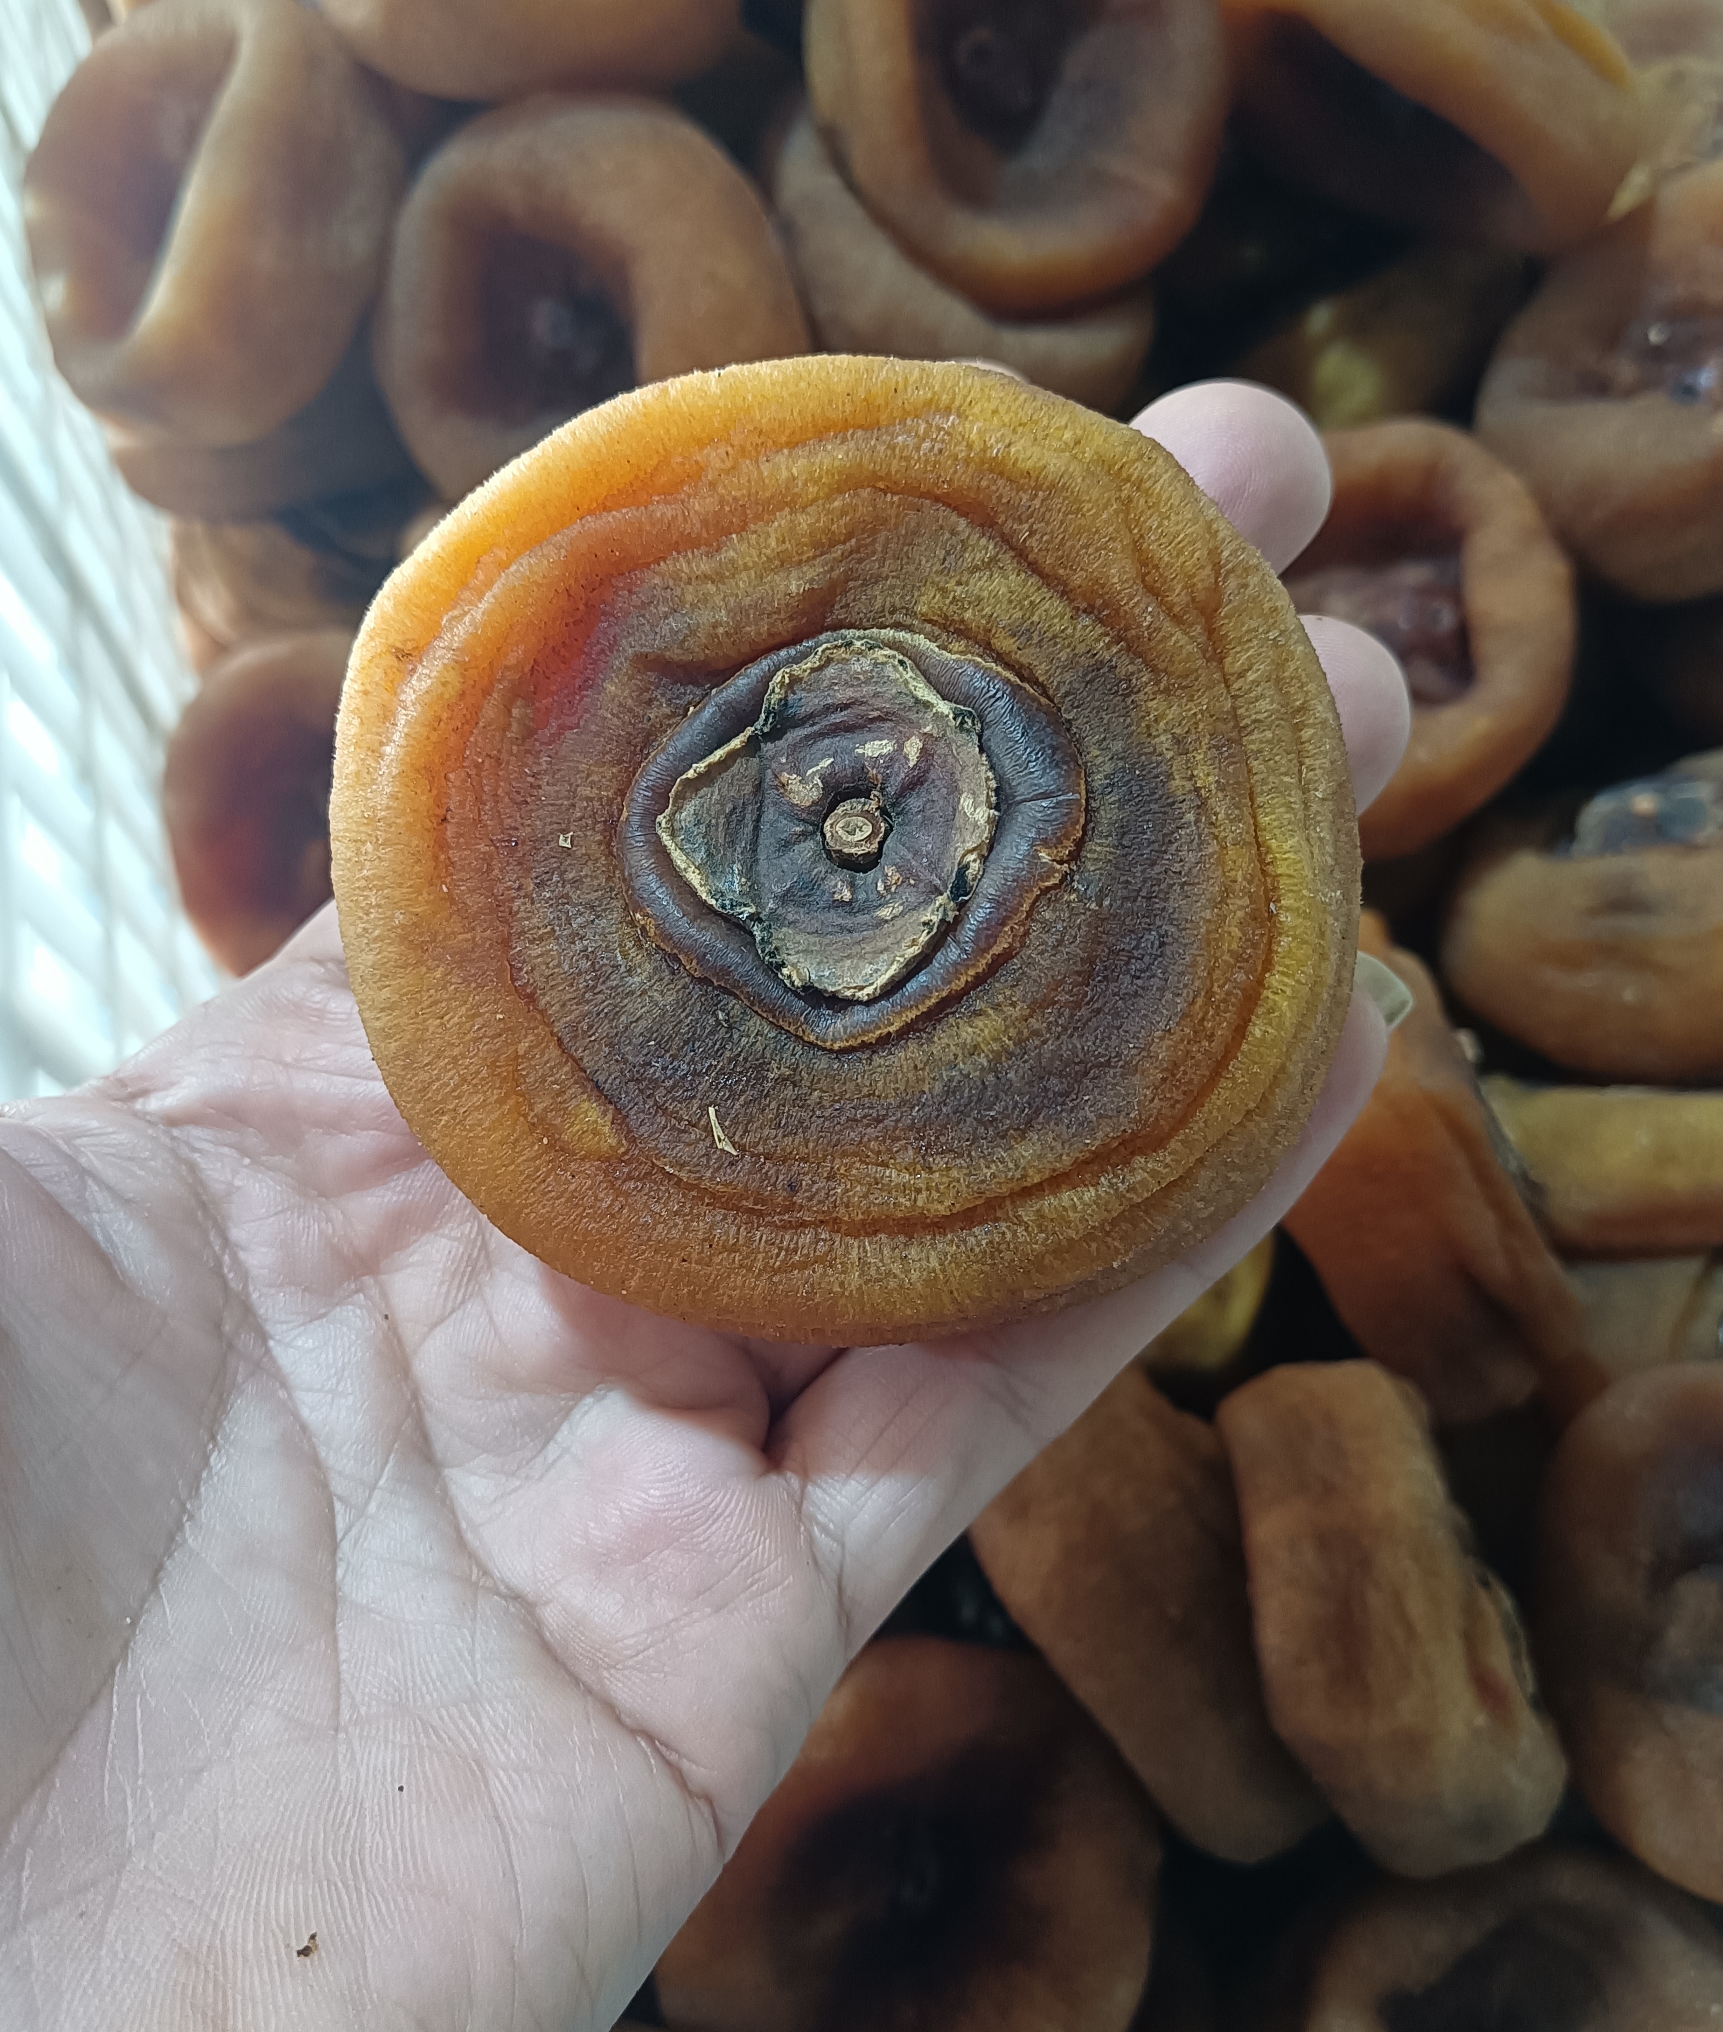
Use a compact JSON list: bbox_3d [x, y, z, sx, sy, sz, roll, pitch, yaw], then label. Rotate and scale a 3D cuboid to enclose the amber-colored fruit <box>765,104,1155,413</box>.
[{"bbox_3d":[0.018,-0.137,0.322,0.071,0.036,0.071,0,77,0],"label":"amber-colored fruit"}]

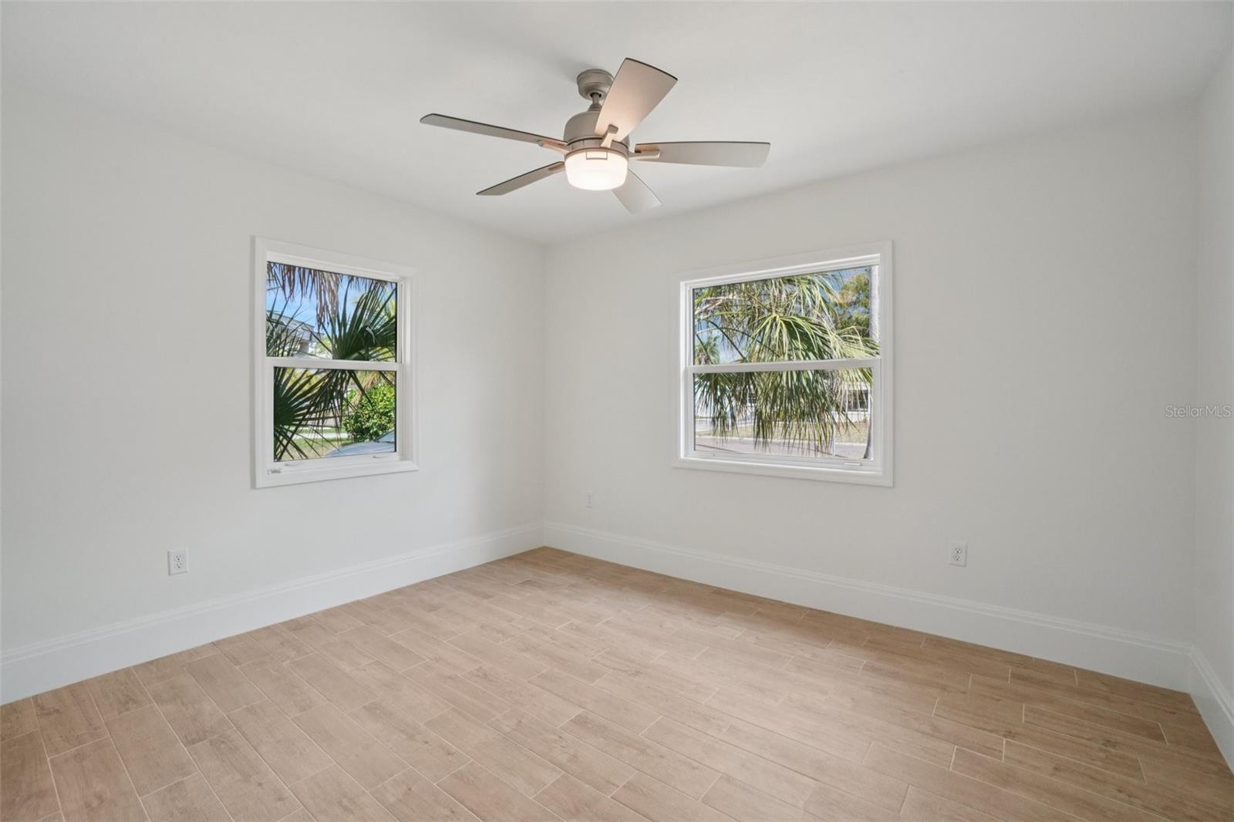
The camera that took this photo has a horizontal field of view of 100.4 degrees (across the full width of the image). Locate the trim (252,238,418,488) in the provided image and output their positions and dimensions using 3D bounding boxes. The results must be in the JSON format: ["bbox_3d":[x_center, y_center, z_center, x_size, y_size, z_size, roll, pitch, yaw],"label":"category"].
[{"bbox_3d":[-1.612,-0.258,3.035,0.110,1.300,0.900,1,1,39],"label":"trim"}]

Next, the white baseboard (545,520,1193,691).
[{"bbox_3d":[0.882,1.038,3.165,3.640,0.203,0.022,1,1,36],"label":"white baseboard"}]

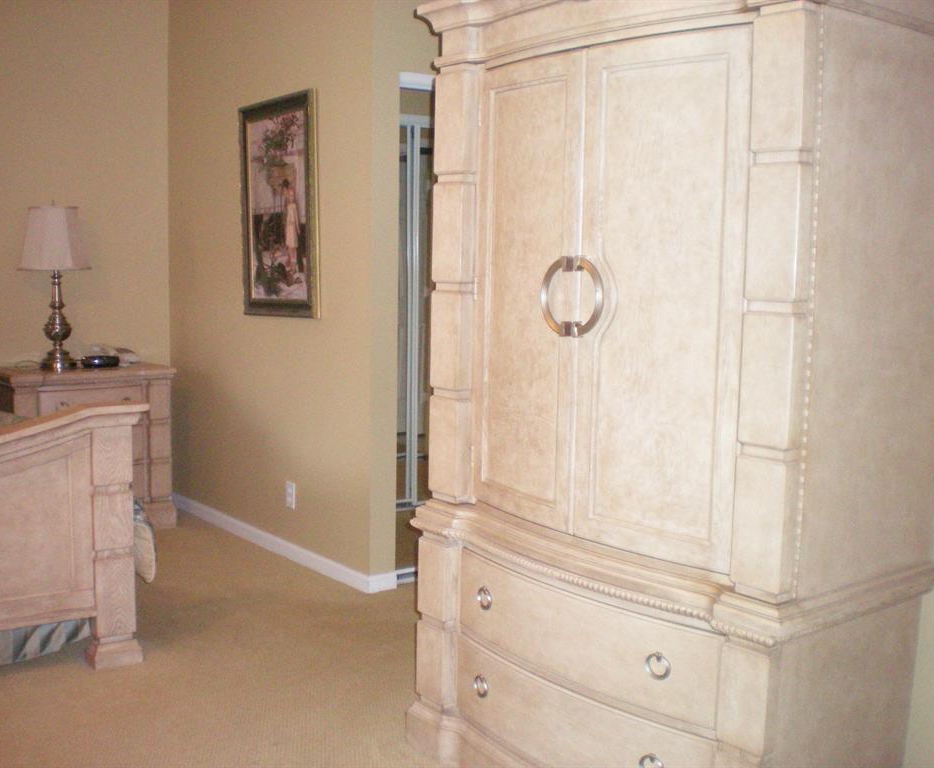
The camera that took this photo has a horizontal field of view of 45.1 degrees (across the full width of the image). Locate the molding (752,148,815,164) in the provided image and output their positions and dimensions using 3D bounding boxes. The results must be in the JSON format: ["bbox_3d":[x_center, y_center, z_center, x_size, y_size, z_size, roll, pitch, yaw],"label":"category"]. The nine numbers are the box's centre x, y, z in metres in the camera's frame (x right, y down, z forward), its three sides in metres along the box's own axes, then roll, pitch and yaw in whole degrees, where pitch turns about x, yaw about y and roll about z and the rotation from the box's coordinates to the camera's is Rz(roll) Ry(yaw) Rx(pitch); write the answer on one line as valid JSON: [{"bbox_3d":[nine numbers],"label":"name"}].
[{"bbox_3d":[0.581,-0.416,2.064,0.045,0.023,0.110,-4,8,-37],"label":"molding"}]

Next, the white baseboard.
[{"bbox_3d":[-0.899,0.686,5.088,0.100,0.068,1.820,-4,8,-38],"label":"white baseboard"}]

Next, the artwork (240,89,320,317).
[{"bbox_3d":[-0.786,-0.734,4.708,0.040,0.900,0.600,-6,9,-38],"label":"artwork"}]

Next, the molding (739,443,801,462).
[{"bbox_3d":[0.573,0.127,2.127,0.045,0.023,0.110,-4,8,-37],"label":"molding"}]

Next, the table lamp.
[{"bbox_3d":[-1.868,-0.435,5.117,0.335,0.760,0.335,-4,8,-38],"label":"table lamp"}]

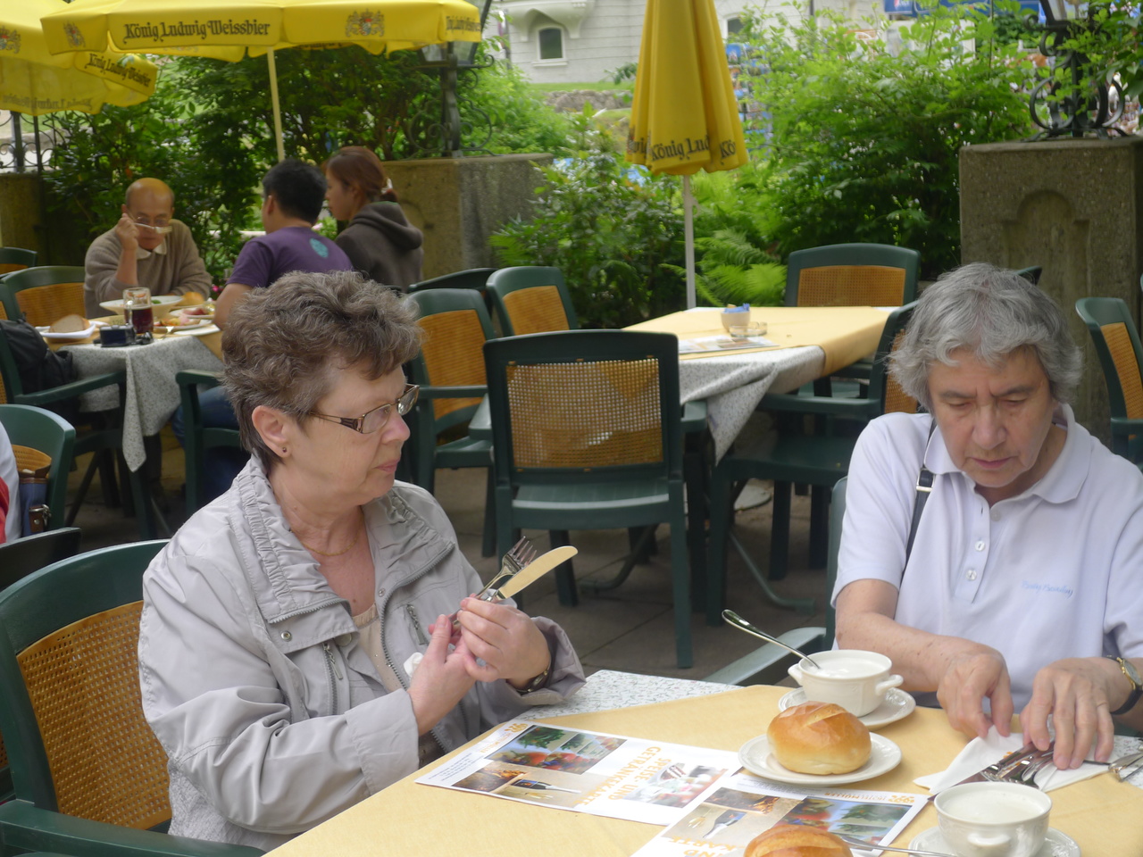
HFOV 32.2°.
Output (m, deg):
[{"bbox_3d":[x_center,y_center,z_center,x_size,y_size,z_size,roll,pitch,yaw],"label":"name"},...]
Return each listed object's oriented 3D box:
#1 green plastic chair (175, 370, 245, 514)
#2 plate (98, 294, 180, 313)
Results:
[{"bbox_3d":[-0.764,0.036,5.832,0.580,0.860,0.580,7,15,43],"label":"green plastic chair"},{"bbox_3d":[-1.462,-0.407,6.728,0.280,0.060,0.280,-2,10,0],"label":"plate"}]

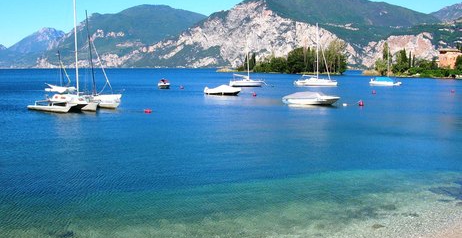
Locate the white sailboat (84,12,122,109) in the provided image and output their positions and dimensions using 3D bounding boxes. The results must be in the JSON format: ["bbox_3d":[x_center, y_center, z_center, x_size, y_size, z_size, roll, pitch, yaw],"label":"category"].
[{"bbox_3d":[-13.079,-5.567,44.225,7.200,8.950,2.400,5,8,38],"label":"white sailboat"}]

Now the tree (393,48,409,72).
[{"bbox_3d":[66.703,-22.797,183.607,6.200,9.760,6.200,3,7,25],"label":"tree"}]

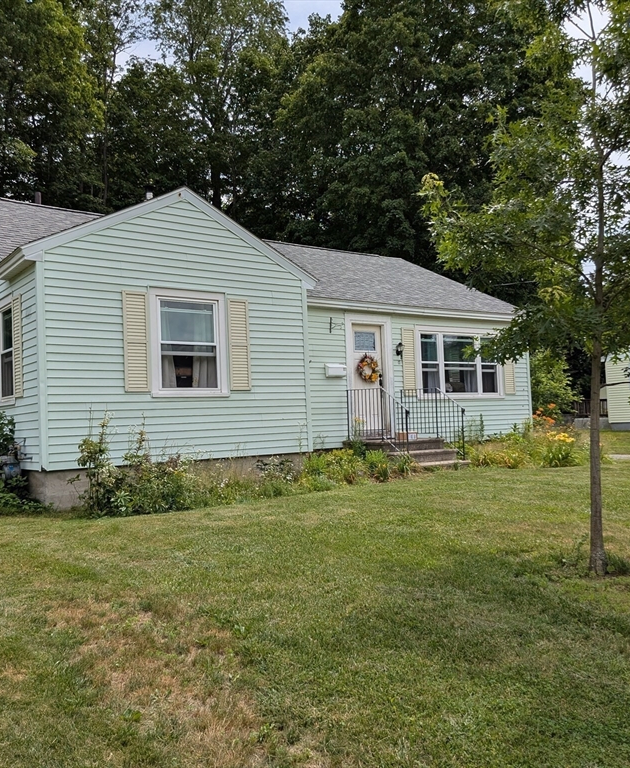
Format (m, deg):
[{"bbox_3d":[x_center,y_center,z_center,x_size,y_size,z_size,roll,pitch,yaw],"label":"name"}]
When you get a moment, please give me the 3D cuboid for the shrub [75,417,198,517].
[{"bbox_3d":[-2.136,0.999,8.495,1.350,1.150,0.900,0,-4,-38],"label":"shrub"}]

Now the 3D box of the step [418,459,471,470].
[{"bbox_3d":[2.038,1.397,11.830,1.419,0.138,0.311,0,-4,-38],"label":"step"}]

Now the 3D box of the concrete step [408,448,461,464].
[{"bbox_3d":[1.855,1.258,12.068,1.419,0.190,0.303,0,-4,-38],"label":"concrete step"}]

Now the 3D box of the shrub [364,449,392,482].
[{"bbox_3d":[0.970,1.265,11.021,0.420,0.500,0.420,-2,-3,0],"label":"shrub"}]

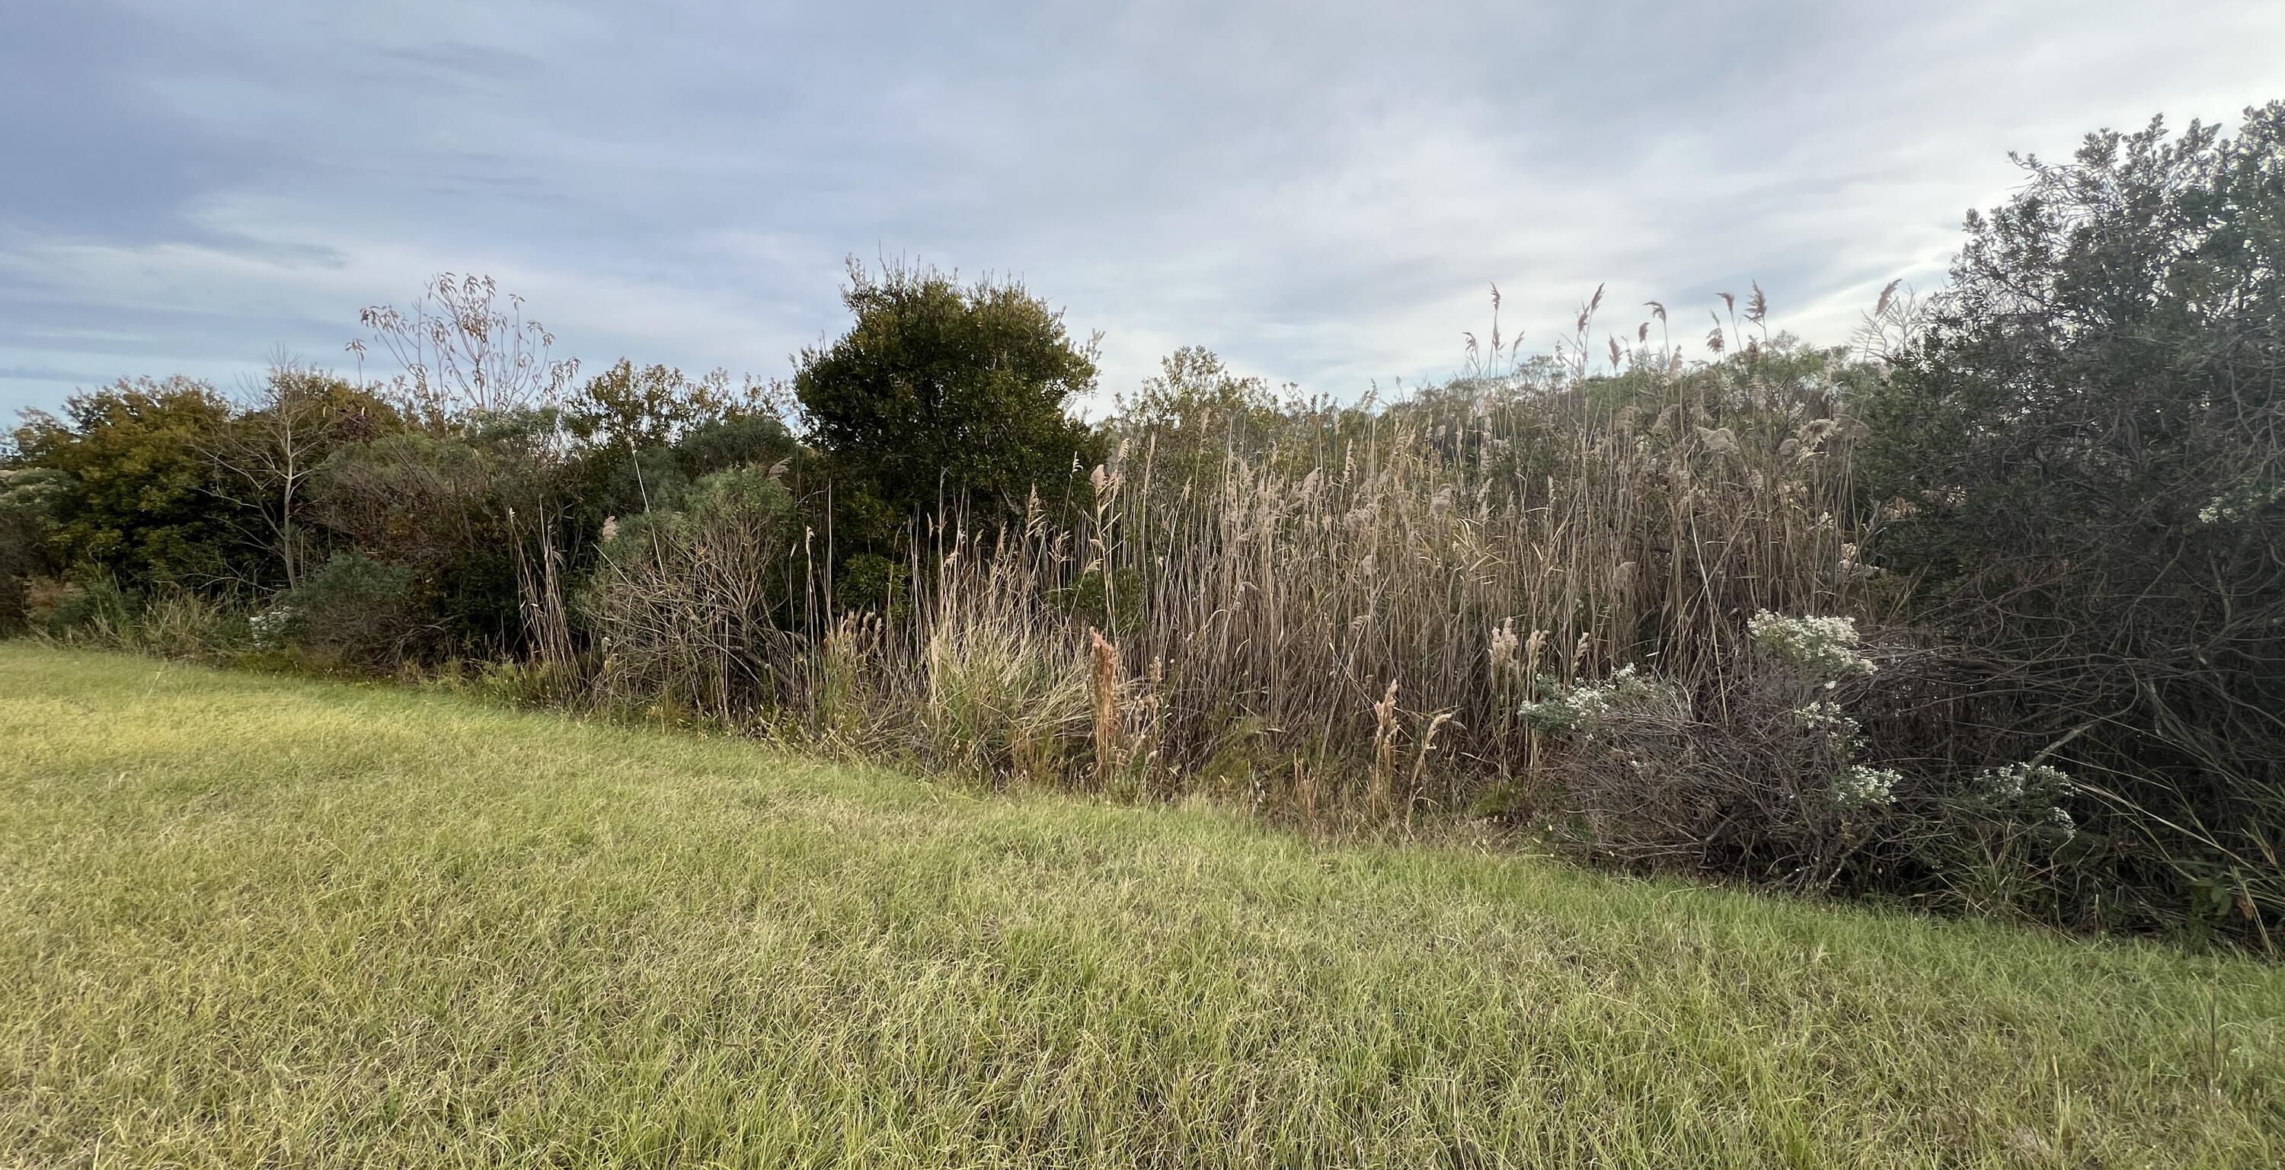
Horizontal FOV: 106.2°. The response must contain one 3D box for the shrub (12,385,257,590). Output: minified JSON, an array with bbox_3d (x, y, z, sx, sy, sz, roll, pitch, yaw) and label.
[{"bbox_3d":[-18.900,-1.600,16.000,3.800,4.200,3.500,0,2,0],"label":"shrub"}]

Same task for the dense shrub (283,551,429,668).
[{"bbox_3d":[-10.600,0.360,11.500,1.800,1.500,1.600,0,2,0],"label":"dense shrub"}]

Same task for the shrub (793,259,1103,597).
[{"bbox_3d":[-2.050,-1.180,9.000,3.200,4.300,3.000,0,2,0],"label":"shrub"}]

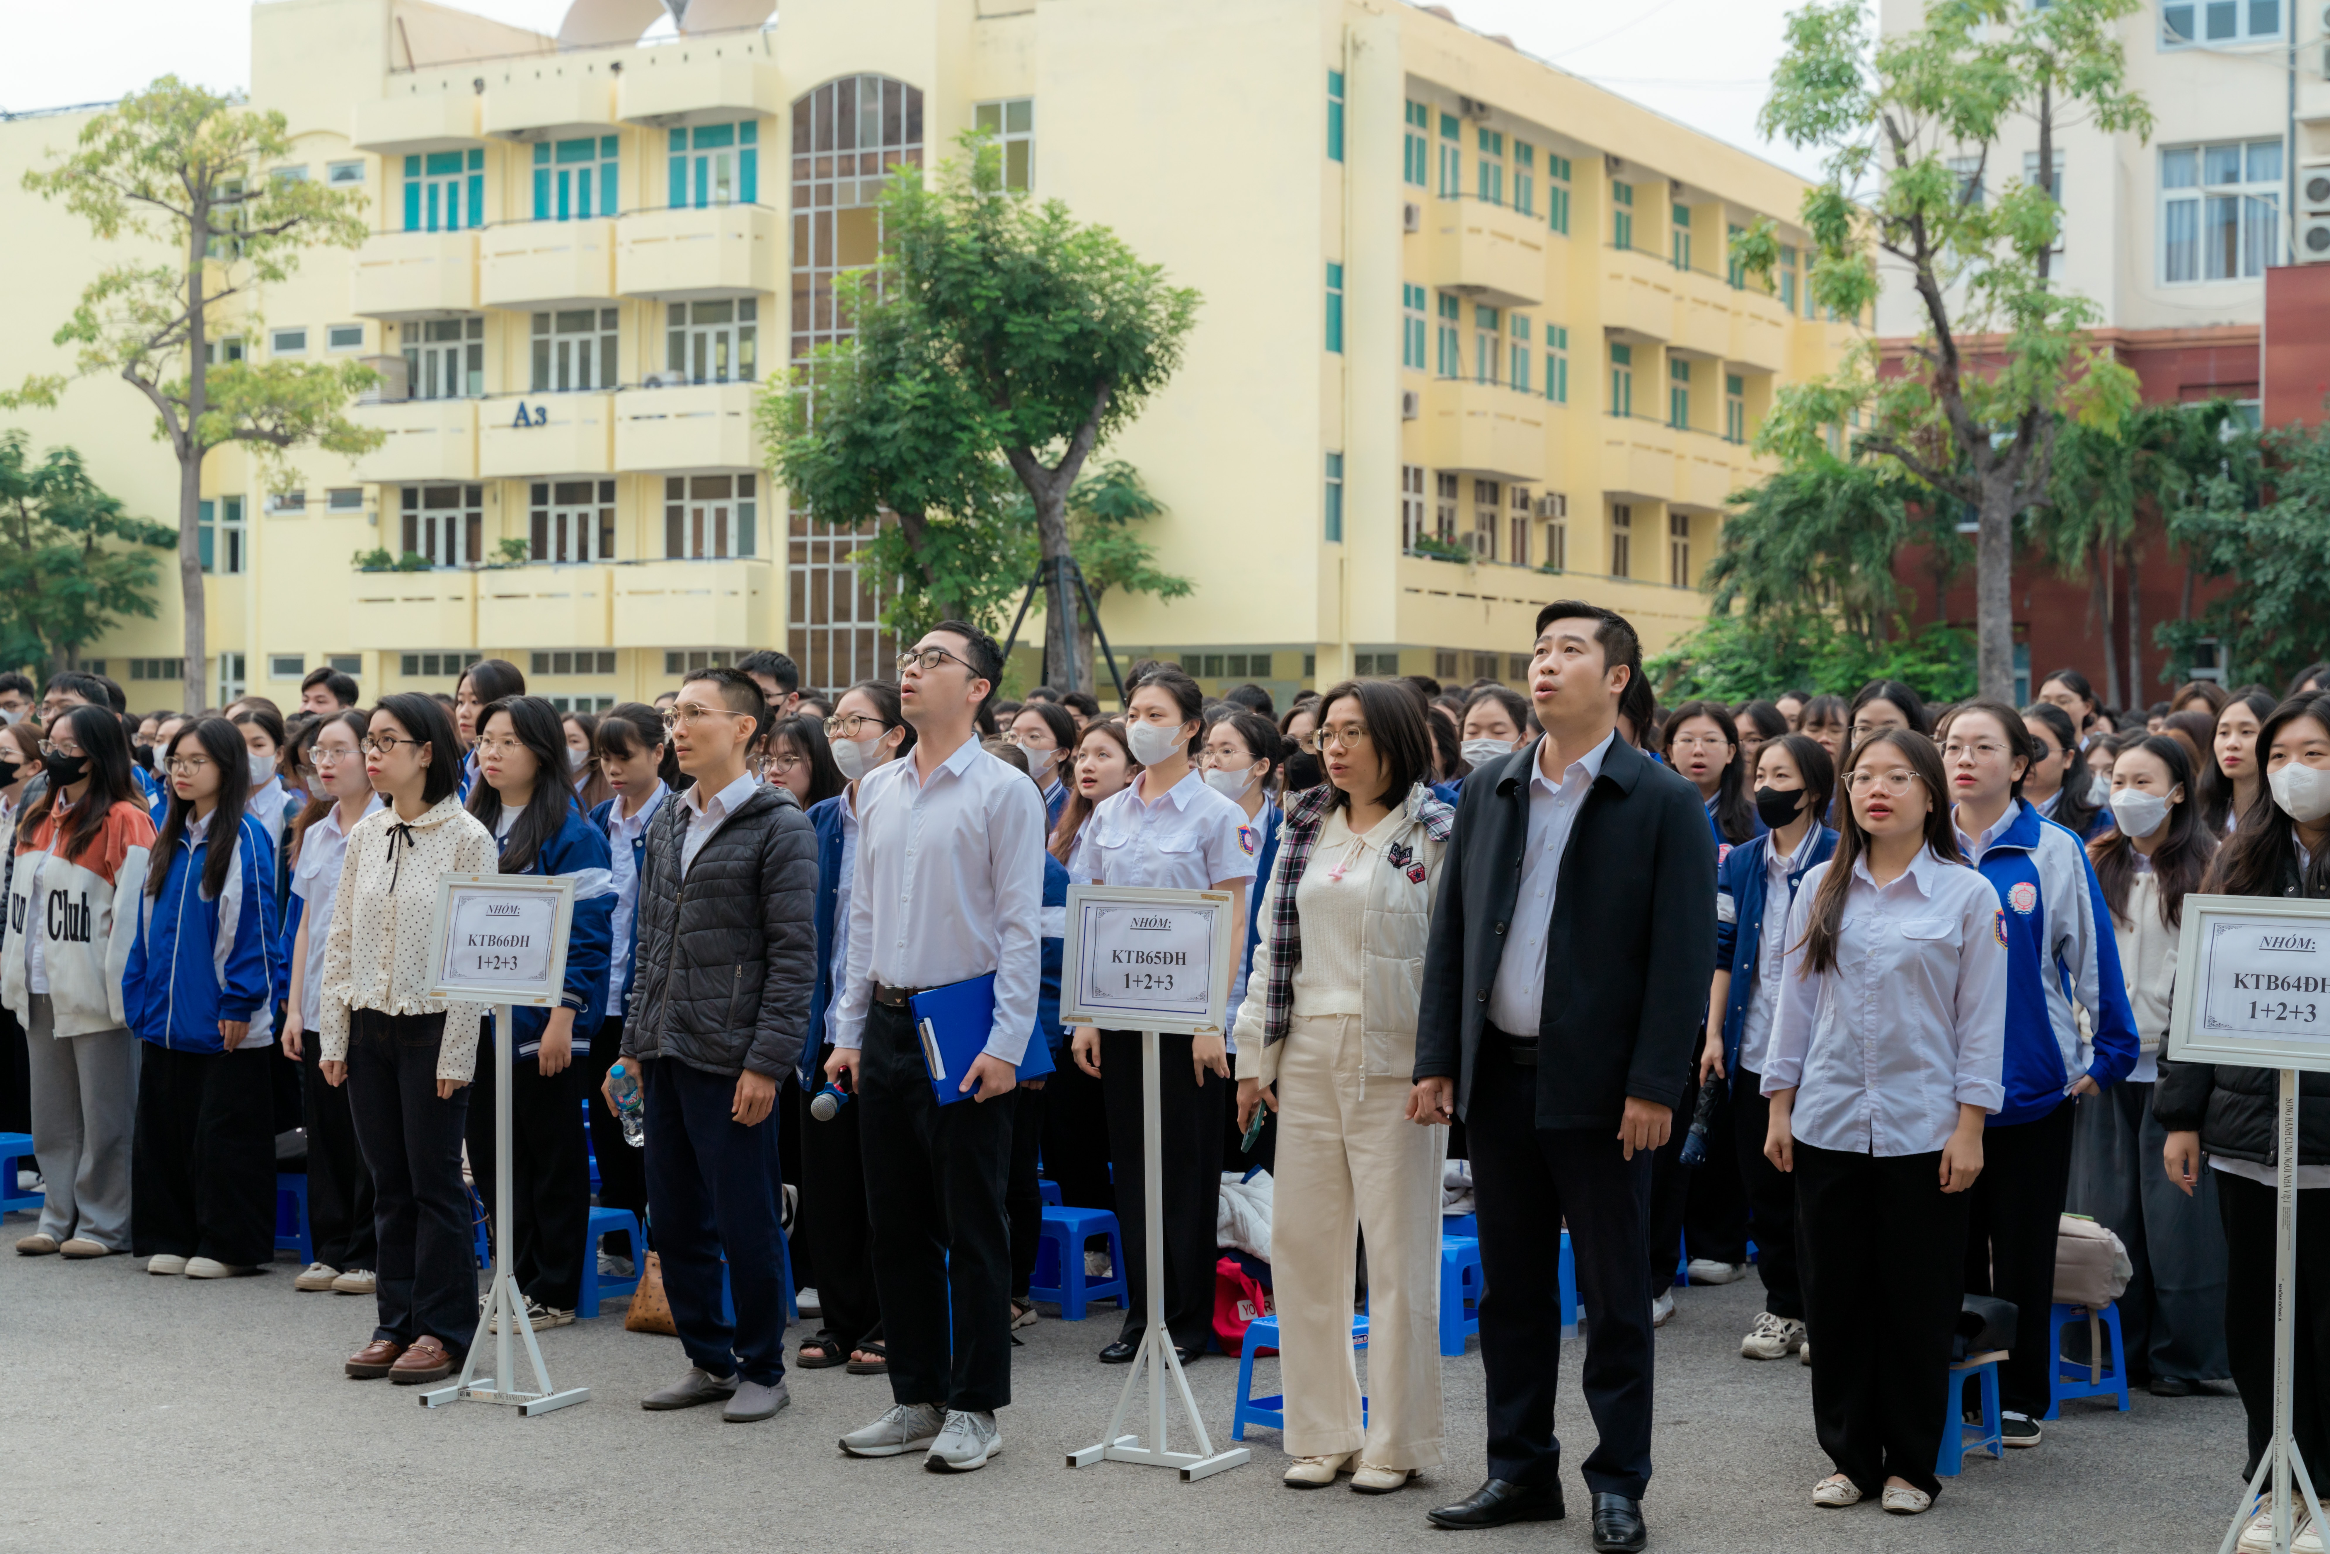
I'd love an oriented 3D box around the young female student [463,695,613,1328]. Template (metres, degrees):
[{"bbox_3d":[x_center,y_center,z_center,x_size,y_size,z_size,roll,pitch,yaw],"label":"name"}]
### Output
[{"bbox_3d":[-1.651,0.596,8.963,0.490,1.624,0.330,1,1,28],"label":"young female student"}]

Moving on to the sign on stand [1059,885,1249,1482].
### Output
[{"bbox_3d":[-0.025,0.835,7.151,0.390,1.207,0.250,1,1,29],"label":"sign on stand"}]

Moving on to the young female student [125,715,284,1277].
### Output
[{"bbox_3d":[-2.699,0.609,9.654,0.490,1.561,0.330,1,1,26],"label":"young female student"}]

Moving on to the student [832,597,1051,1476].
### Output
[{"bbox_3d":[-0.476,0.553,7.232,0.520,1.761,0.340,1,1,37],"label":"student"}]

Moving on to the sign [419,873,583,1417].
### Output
[{"bbox_3d":[-1.509,0.826,7.853,0.375,1.198,0.270,1,1,28],"label":"sign"}]

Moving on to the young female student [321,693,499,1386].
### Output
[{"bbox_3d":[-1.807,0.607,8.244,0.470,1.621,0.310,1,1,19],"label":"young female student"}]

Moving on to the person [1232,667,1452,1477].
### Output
[{"bbox_3d":[0.372,0.622,7.004,0.490,1.641,0.330,1,1,27],"label":"person"}]

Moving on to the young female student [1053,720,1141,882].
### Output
[{"bbox_3d":[-0.190,0.623,9.509,0.450,1.573,0.300,1,1,30],"label":"young female student"}]

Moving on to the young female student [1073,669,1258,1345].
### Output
[{"bbox_3d":[0.008,0.573,8.387,0.480,1.702,0.300,1,1,28],"label":"young female student"}]

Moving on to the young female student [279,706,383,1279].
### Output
[{"bbox_3d":[-2.285,0.604,9.503,0.450,1.585,0.310,1,1,25],"label":"young female student"}]

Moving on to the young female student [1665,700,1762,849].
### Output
[{"bbox_3d":[1.503,0.607,9.409,0.450,1.632,0.300,1,1,24],"label":"young female student"}]

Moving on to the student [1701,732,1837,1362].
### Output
[{"bbox_3d":[1.520,0.661,8.523,0.450,1.544,0.310,1,1,27],"label":"student"}]

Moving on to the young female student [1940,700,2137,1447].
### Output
[{"bbox_3d":[1.876,0.639,7.514,0.520,1.617,0.340,1,1,31],"label":"young female student"}]

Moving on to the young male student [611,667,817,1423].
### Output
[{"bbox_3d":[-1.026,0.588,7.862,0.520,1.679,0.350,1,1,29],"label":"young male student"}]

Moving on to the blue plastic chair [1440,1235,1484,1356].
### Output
[{"bbox_3d":[0.677,1.299,8.623,0.260,0.250,0.260,1,1,36],"label":"blue plastic chair"}]

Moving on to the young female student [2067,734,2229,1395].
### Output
[{"bbox_3d":[2.350,0.671,8.123,0.460,1.545,0.310,1,1,31],"label":"young female student"}]

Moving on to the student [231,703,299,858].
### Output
[{"bbox_3d":[-2.796,0.582,10.638,0.450,1.590,0.310,1,1,26],"label":"student"}]

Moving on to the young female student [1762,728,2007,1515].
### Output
[{"bbox_3d":[1.471,0.677,6.981,0.490,1.551,0.310,1,1,23],"label":"young female student"}]

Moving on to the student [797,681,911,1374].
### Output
[{"bbox_3d":[-0.739,0.595,8.273,0.460,1.650,0.300,1,1,33],"label":"student"}]

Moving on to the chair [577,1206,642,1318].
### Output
[{"bbox_3d":[-1.527,1.272,9.075,0.250,0.265,0.250,1,1,36],"label":"chair"}]

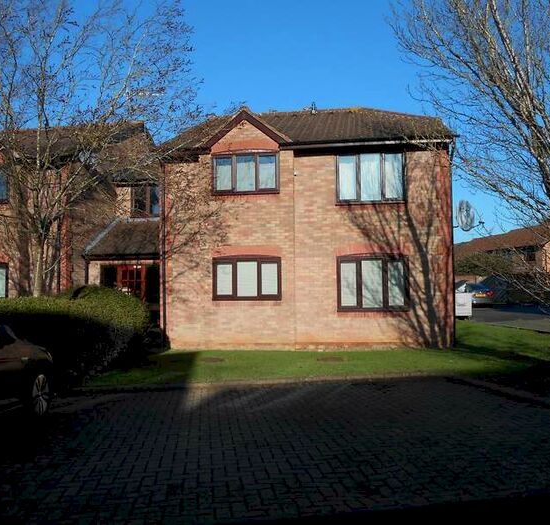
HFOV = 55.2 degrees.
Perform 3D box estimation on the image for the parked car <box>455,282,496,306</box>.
[{"bbox_3d":[11.826,1.898,31.764,1.760,1.450,4.300,-1,-3,8],"label":"parked car"}]

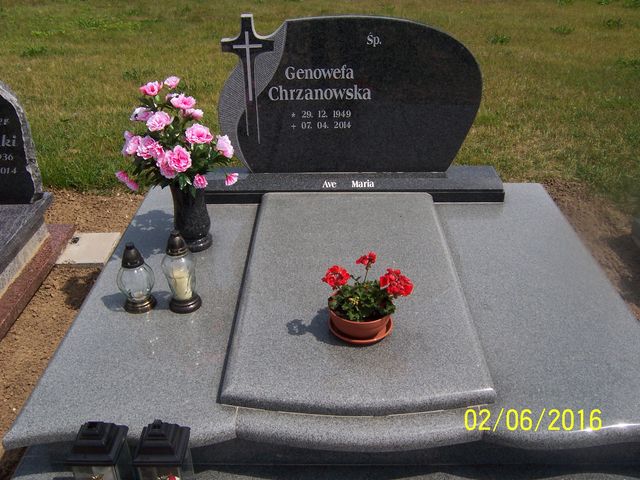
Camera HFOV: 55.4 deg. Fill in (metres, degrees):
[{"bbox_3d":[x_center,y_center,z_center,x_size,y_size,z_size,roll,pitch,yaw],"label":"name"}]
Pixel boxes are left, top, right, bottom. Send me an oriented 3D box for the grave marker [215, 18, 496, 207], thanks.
[{"bbox_3d":[0.124,-0.533,2.531,1.314,0.724,0.264,0,31,1],"label":"grave marker"}]

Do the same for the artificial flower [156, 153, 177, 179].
[{"bbox_3d":[-0.480,-0.233,1.909,0.072,0.078,0.055,6,31,10],"label":"artificial flower"}]

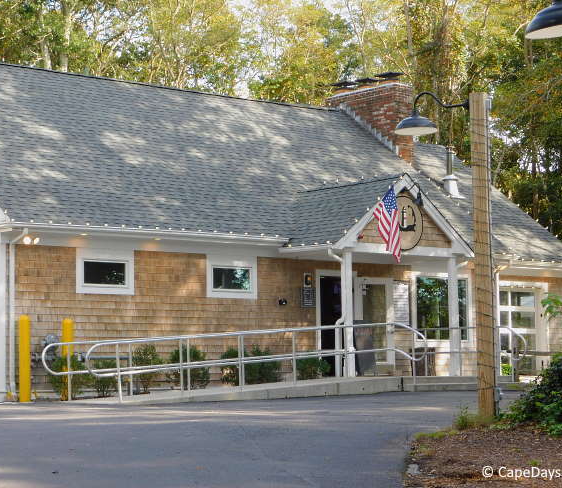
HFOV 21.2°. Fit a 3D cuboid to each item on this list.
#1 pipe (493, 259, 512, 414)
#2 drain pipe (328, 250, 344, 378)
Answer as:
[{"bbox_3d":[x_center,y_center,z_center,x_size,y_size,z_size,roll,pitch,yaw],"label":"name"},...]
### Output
[{"bbox_3d":[4.885,1.764,32.745,0.100,2.780,0.460,4,-7,-41],"label":"pipe"},{"bbox_3d":[1.051,1.258,27.752,0.370,2.390,0.120,4,-7,-41],"label":"drain pipe"}]

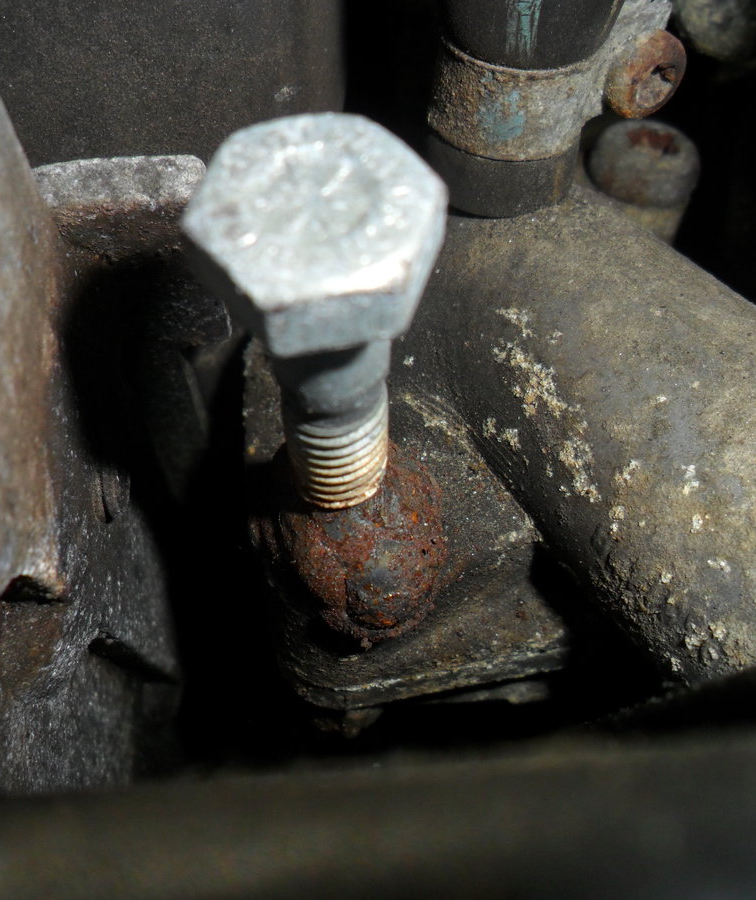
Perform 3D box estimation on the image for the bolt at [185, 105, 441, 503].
[{"bbox_3d":[-0.003,-0.006,0.066,0.015,0.031,0.013,-10,62,-5],"label":"bolt"}]

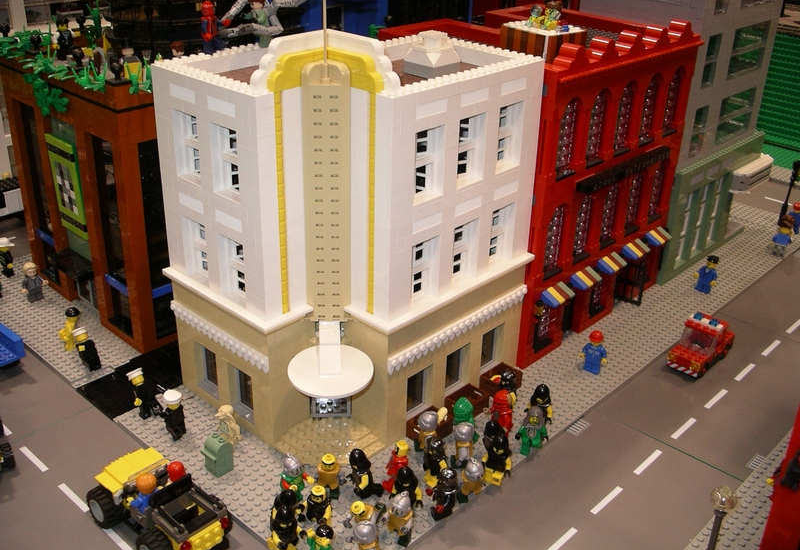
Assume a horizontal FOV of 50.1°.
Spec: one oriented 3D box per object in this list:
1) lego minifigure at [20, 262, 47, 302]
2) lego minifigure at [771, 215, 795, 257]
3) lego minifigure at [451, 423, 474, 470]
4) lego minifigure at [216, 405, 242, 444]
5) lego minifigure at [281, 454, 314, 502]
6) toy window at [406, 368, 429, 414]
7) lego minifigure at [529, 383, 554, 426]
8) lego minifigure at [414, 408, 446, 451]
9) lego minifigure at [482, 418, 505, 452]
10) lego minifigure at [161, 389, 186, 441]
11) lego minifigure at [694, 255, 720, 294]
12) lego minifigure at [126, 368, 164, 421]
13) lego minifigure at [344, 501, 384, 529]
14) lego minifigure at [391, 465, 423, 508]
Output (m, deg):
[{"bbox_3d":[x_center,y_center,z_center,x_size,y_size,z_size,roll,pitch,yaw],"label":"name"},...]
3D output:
[{"bbox_3d":[-0.383,0.007,0.894,0.015,0.042,0.025,25,35,37],"label":"lego minifigure"},{"bbox_3d":[0.472,-0.045,1.052,0.024,0.044,0.016,26,28,38],"label":"lego minifigure"},{"bbox_3d":[0.048,0.134,0.669,0.018,0.042,0.024,2,27,1],"label":"lego minifigure"},{"bbox_3d":[-0.138,0.121,0.689,0.024,0.033,0.015,22,33,36],"label":"lego minifigure"},{"bbox_3d":[-0.076,0.152,0.625,0.025,0.042,0.018,-17,32,-32],"label":"lego minifigure"},{"bbox_3d":[0.009,0.094,0.714,0.008,0.046,0.032,24,34,38],"label":"toy window"},{"bbox_3d":[0.117,0.110,0.713,0.026,0.043,0.014,22,33,36],"label":"lego minifigure"},{"bbox_3d":[0.022,0.126,0.674,0.018,0.042,0.024,3,26,4],"label":"lego minifigure"},{"bbox_3d":[0.071,0.132,0.666,0.016,0.041,0.024,-19,33,-35],"label":"lego minifigure"},{"bbox_3d":[-0.183,0.114,0.697,0.024,0.041,0.018,-17,32,-33],"label":"lego minifigure"},{"bbox_3d":[0.345,-0.001,0.959,0.025,0.043,0.015,26,31,38],"label":"lego minifigure"},{"bbox_3d":[-0.217,0.100,0.724,0.025,0.043,0.017,-26,24,-28],"label":"lego minifigure"},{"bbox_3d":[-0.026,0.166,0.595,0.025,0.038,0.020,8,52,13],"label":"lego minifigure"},{"bbox_3d":[0.004,0.158,0.618,0.026,0.042,0.015,0,27,-3],"label":"lego minifigure"}]

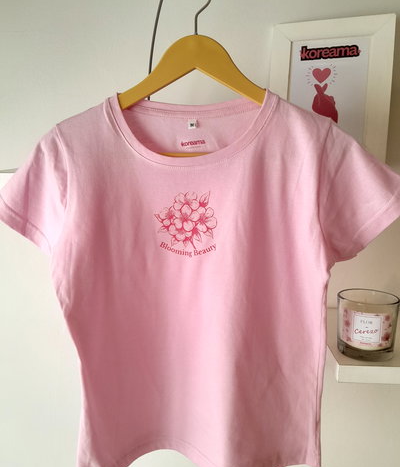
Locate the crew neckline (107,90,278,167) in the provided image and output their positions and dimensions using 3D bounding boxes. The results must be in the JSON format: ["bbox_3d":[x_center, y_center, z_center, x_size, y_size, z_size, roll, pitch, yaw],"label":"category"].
[{"bbox_3d":[-0.010,-0.144,0.555,0.237,0.108,0.045,1,7,3],"label":"crew neckline"}]

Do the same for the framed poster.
[{"bbox_3d":[0.239,-0.252,0.746,0.220,0.285,0.020,3,7,12],"label":"framed poster"}]

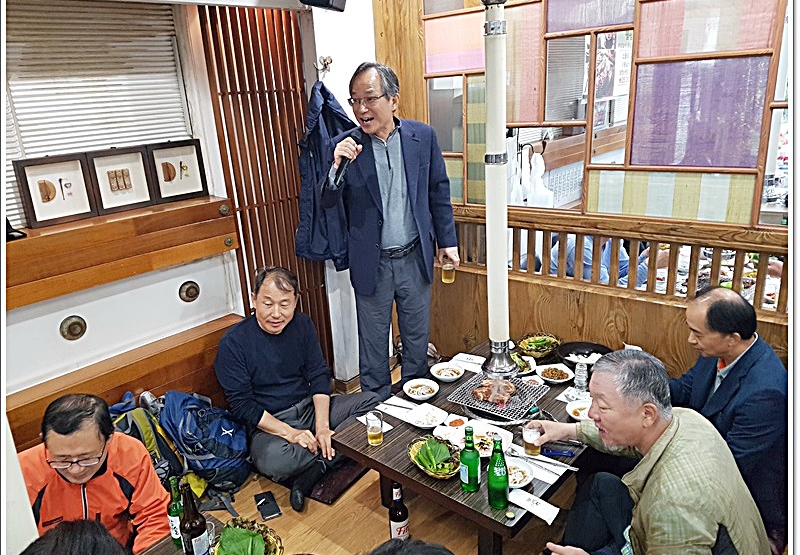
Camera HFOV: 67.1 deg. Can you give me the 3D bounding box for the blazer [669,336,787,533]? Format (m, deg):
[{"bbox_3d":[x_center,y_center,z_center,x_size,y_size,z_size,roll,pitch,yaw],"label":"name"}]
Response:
[{"bbox_3d":[1.167,0.512,2.072,0.500,0.620,0.540,4,19,22],"label":"blazer"}]

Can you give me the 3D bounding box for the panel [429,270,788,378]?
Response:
[{"bbox_3d":[0.880,0.321,2.952,1.950,0.600,0.070,11,22,39],"label":"panel"}]

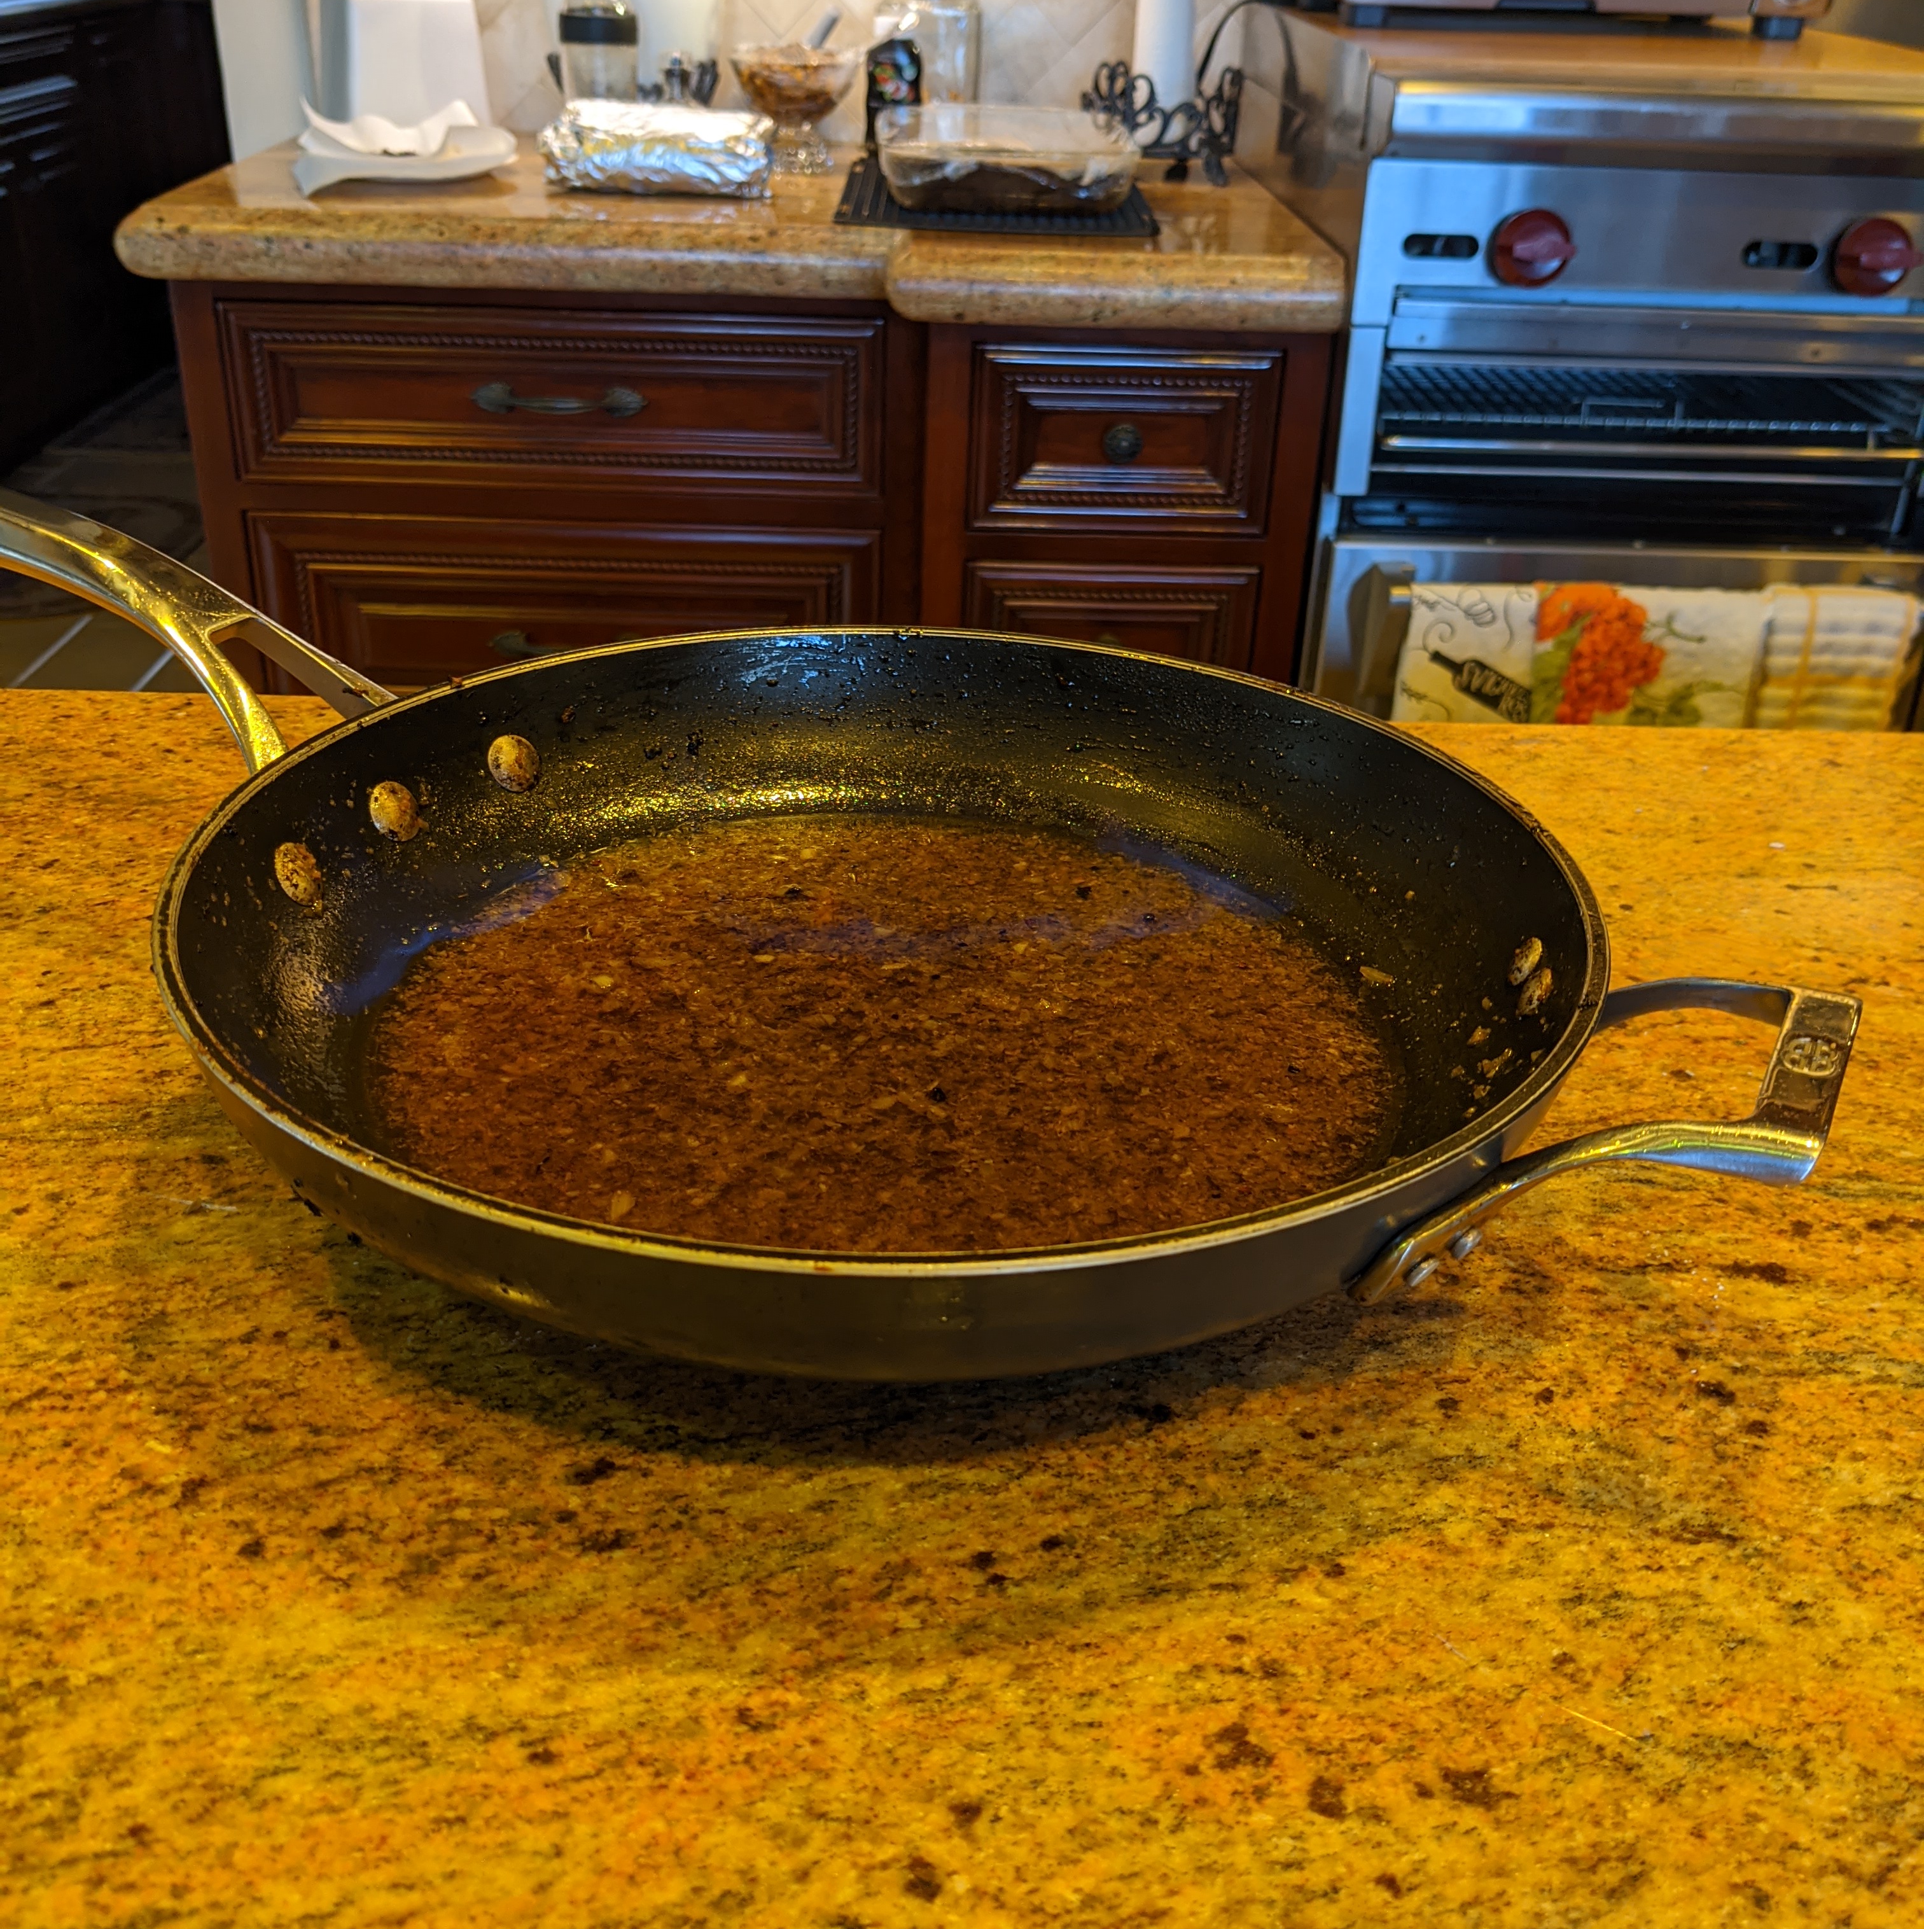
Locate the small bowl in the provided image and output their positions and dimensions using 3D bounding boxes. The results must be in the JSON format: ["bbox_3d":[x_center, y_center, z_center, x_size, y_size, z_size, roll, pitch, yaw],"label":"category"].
[{"bbox_3d":[-0.165,-0.868,2.033,0.137,0.113,0.137,1,29,-2],"label":"small bowl"}]

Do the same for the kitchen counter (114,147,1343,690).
[{"bbox_3d":[-0.226,-0.348,2.150,1.056,0.914,0.743,1,29,-2],"label":"kitchen counter"}]

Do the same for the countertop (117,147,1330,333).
[{"bbox_3d":[-0.213,-0.726,1.944,1.056,0.053,0.743,1,29,-2],"label":"countertop"}]

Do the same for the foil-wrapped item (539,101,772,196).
[{"bbox_3d":[-0.290,-0.788,1.936,0.224,0.059,0.164,2,29,1],"label":"foil-wrapped item"}]

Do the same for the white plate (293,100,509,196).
[{"bbox_3d":[-0.526,-0.768,1.893,0.216,0.049,0.218,1,29,-2],"label":"white plate"}]

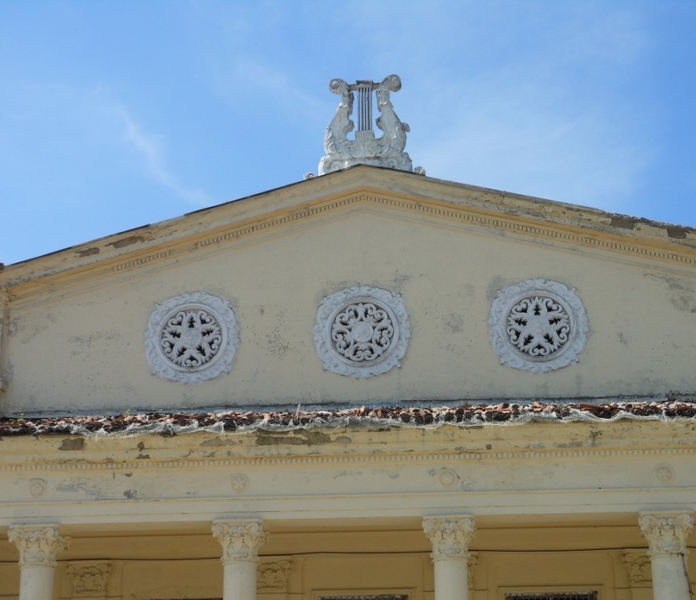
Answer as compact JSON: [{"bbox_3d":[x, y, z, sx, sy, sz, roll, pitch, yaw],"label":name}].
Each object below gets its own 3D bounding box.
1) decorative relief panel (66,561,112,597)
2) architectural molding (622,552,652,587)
[{"bbox_3d":[-4.274,4.600,25.175,0.751,0.582,0.160,-2,-18,6],"label":"decorative relief panel"},{"bbox_3d":[4.746,4.275,24.268,0.751,0.561,0.160,-2,-18,6],"label":"architectural molding"}]

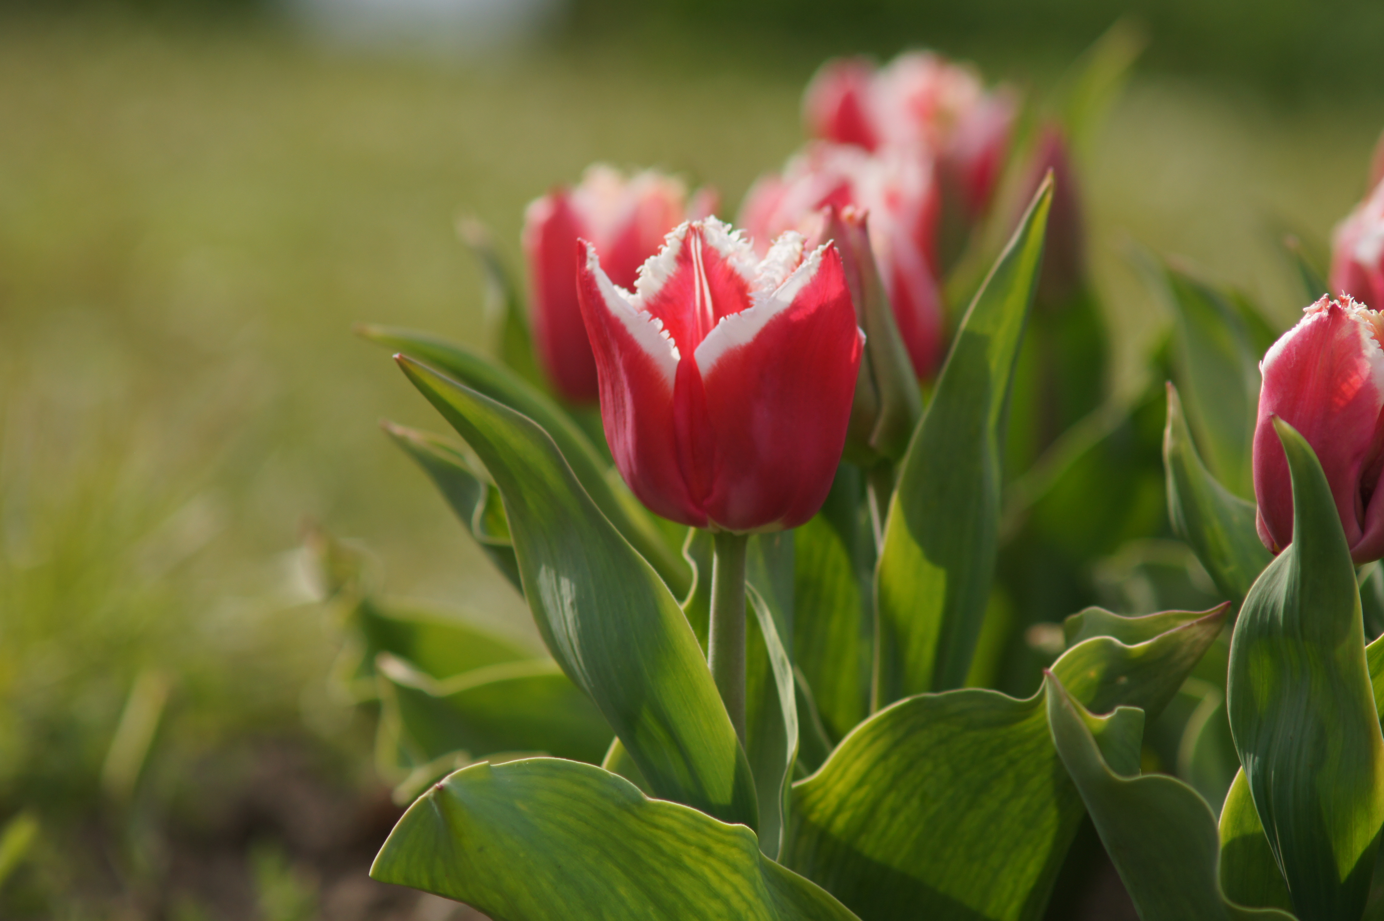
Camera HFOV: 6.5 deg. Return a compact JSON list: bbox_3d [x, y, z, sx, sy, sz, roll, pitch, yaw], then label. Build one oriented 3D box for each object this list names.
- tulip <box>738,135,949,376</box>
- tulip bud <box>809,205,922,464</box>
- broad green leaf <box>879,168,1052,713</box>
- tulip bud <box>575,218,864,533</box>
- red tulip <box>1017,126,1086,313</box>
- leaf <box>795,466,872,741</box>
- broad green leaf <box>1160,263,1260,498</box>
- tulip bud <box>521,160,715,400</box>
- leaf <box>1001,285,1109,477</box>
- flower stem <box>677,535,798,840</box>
[{"bbox_3d":[0.033,-0.044,2.650,0.044,0.051,0.045,0,6,0],"label":"tulip"},{"bbox_3d":[0.036,-0.026,2.470,0.023,0.053,0.024,-4,6,0],"label":"tulip bud"},{"bbox_3d":[0.055,-0.003,2.460,0.036,0.110,0.022,0,4,0],"label":"broad green leaf"},{"bbox_3d":[0.005,-0.017,2.400,0.057,0.062,0.055,0,4,0],"label":"tulip bud"},{"bbox_3d":[0.091,-0.061,3.050,0.019,0.049,0.018,0,4,0],"label":"red tulip"},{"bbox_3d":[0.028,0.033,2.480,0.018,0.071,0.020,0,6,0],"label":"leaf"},{"bbox_3d":[0.118,-0.015,2.750,0.025,0.060,0.018,0,4,0],"label":"broad green leaf"},{"bbox_3d":[-0.016,-0.037,2.580,0.041,0.050,0.041,0,6,0],"label":"tulip bud"},{"bbox_3d":[0.082,-0.014,2.740,0.025,0.055,0.020,0,6,0],"label":"leaf"},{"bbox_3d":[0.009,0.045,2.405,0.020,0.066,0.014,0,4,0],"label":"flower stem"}]

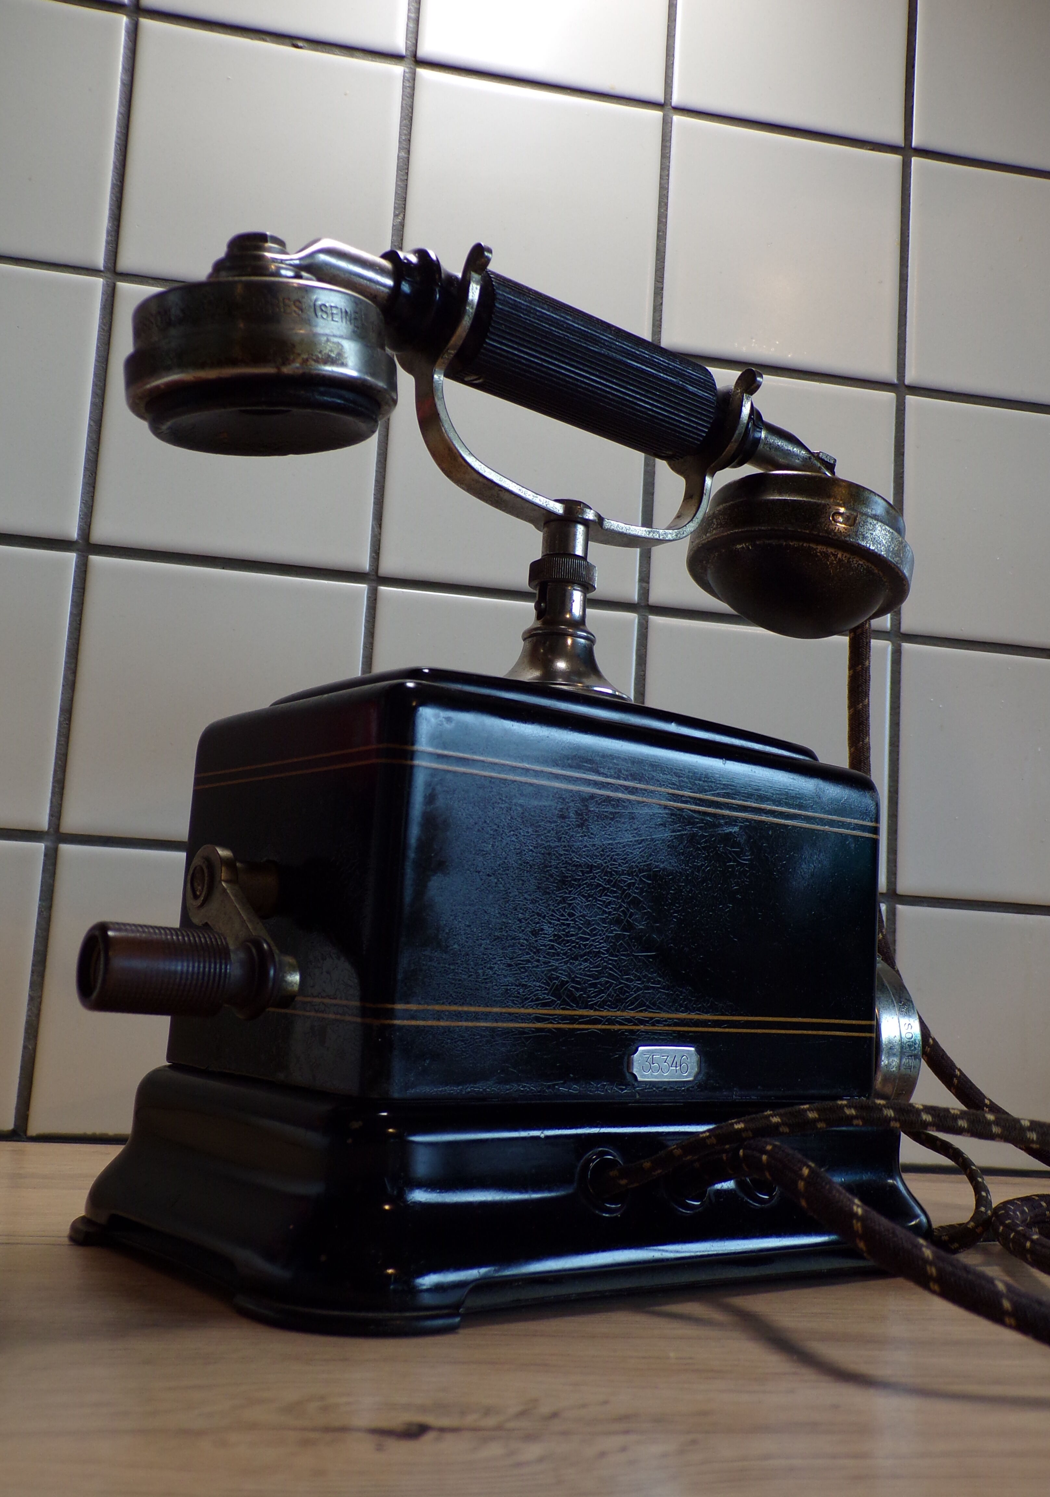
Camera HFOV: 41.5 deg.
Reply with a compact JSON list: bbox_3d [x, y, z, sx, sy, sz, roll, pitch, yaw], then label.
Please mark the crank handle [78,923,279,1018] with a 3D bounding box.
[{"bbox_3d":[-0.068,0.046,0.280,0.039,0.017,0.017,10,-11,-37],"label":"crank handle"}]

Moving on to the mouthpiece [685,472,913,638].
[{"bbox_3d":[0.092,-0.059,0.469,0.071,0.037,0.071,26,-20,-33],"label":"mouthpiece"}]

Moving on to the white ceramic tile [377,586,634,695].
[{"bbox_3d":[-0.009,-0.006,0.527,0.101,0.101,0.007,5,-9,-10],"label":"white ceramic tile"}]

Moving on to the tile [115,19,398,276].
[{"bbox_3d":[-0.100,-0.224,0.538,0.101,0.101,0.007,5,-9,-10],"label":"tile"}]

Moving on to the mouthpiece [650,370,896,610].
[{"bbox_3d":[0.096,-0.079,0.473,0.076,0.058,0.071,10,-11,-37],"label":"mouthpiece"}]

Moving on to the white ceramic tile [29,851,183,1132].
[{"bbox_3d":[-0.118,0.089,0.492,0.101,0.101,0.007,5,-9,-10],"label":"white ceramic tile"}]

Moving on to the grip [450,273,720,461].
[{"bbox_3d":[0.018,-0.113,0.417,0.082,0.031,0.031,10,-11,-37],"label":"grip"}]

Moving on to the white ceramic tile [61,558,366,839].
[{"bbox_3d":[-0.112,-0.015,0.507,0.101,0.101,0.007,5,-9,-10],"label":"white ceramic tile"}]

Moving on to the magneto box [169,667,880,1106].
[{"bbox_3d":[0.004,0.043,0.389,0.169,0.097,0.105,10,-11,-37],"label":"magneto box"}]

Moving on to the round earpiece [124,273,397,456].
[{"bbox_3d":[-0.066,-0.094,0.351,0.068,0.030,0.068,-3,0,0],"label":"round earpiece"}]

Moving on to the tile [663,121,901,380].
[{"bbox_3d":[0.107,-0.206,0.577,0.101,0.101,0.007,5,-9,-10],"label":"tile"}]

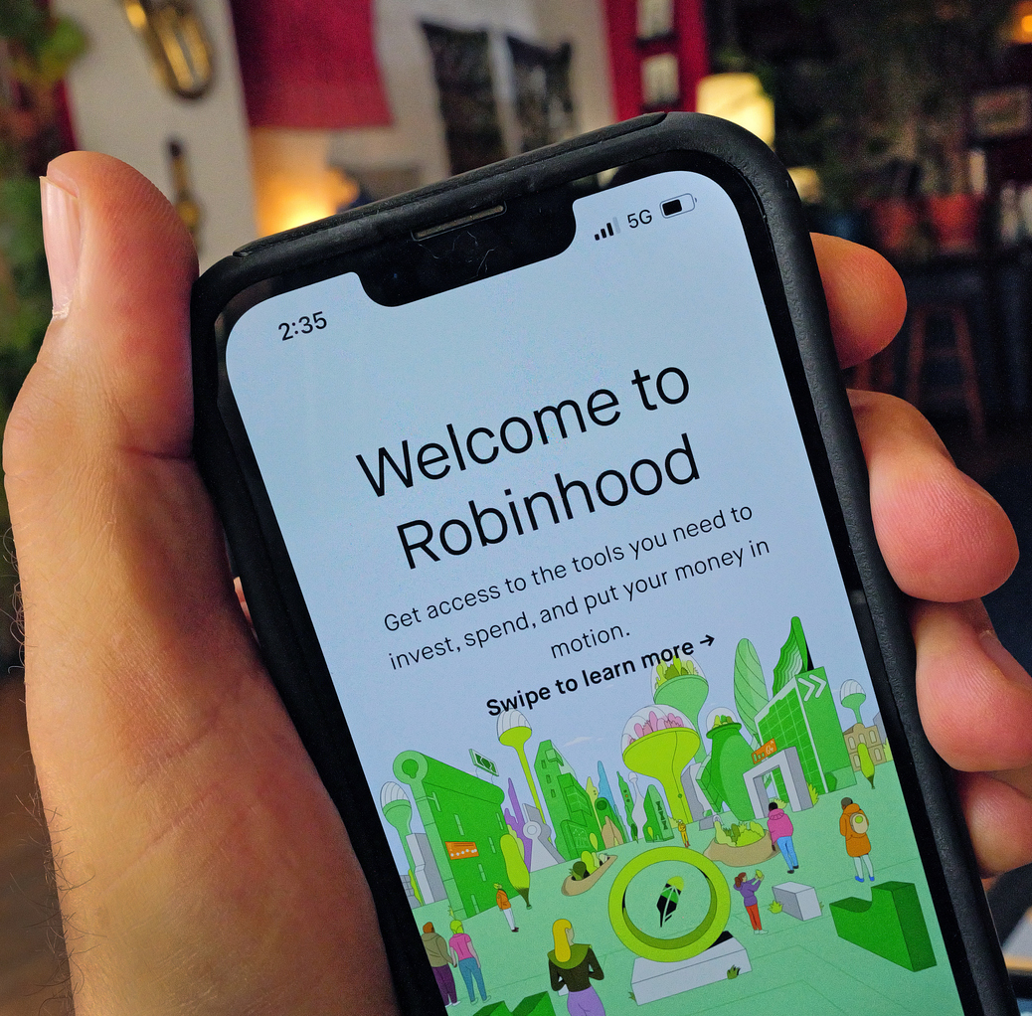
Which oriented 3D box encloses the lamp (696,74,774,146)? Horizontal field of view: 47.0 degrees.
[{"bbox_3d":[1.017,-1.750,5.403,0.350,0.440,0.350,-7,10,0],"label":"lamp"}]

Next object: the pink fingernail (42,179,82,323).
[{"bbox_3d":[-0.055,-0.031,0.142,0.004,0.017,0.013,-4,8,-32],"label":"pink fingernail"}]

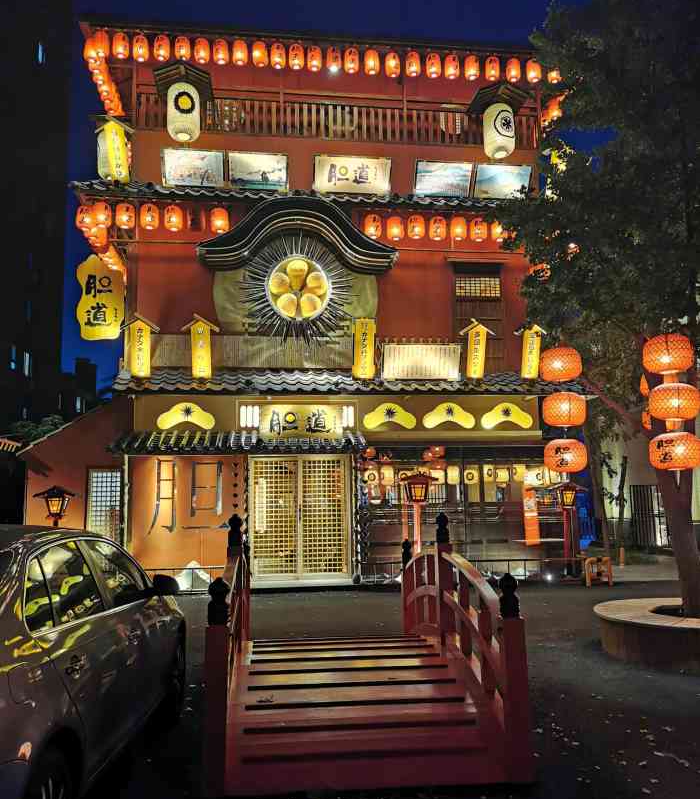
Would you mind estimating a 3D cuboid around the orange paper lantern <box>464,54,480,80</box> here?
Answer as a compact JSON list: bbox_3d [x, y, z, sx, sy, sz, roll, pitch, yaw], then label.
[{"bbox_3d":[2.325,-6.320,13.816,0.300,0.430,0.300,0,-8,-7],"label":"orange paper lantern"}]

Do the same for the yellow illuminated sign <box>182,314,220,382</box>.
[{"bbox_3d":[-2.526,-0.900,12.408,0.610,1.100,0.250,0,-7,-7],"label":"yellow illuminated sign"}]

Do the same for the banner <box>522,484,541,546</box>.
[{"bbox_3d":[3.563,2.260,14.301,0.294,1.164,0.031,0,-8,-7],"label":"banner"}]

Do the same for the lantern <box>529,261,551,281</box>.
[{"bbox_3d":[4.194,-2.881,16.065,0.330,0.412,0.330,0,-8,-7],"label":"lantern"}]

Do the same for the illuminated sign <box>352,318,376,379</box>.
[{"bbox_3d":[0.260,-0.914,13.042,0.400,1.020,0.150,0,5,-7],"label":"illuminated sign"}]

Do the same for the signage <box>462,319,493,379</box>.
[{"bbox_3d":[2.323,-0.933,13.312,0.600,1.020,0.220,0,5,-7],"label":"signage"}]

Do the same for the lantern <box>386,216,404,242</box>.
[{"bbox_3d":[0.778,-2.915,12.404,0.295,0.385,0.295,0,-8,-8],"label":"lantern"}]

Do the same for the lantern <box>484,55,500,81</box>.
[{"bbox_3d":[2.657,-6.161,13.548,0.280,0.455,0.280,0,-7,-7],"label":"lantern"}]

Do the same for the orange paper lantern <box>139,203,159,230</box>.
[{"bbox_3d":[-3.526,-3.228,12.842,0.326,0.410,0.326,0,-8,-7],"label":"orange paper lantern"}]

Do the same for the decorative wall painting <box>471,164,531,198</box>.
[{"bbox_3d":[2.701,-3.830,12.844,1.036,0.583,0.060,0,17,-8],"label":"decorative wall painting"}]

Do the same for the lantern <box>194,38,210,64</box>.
[{"bbox_3d":[-2.731,-6.456,13.476,0.278,0.433,0.278,0,-8,-7],"label":"lantern"}]

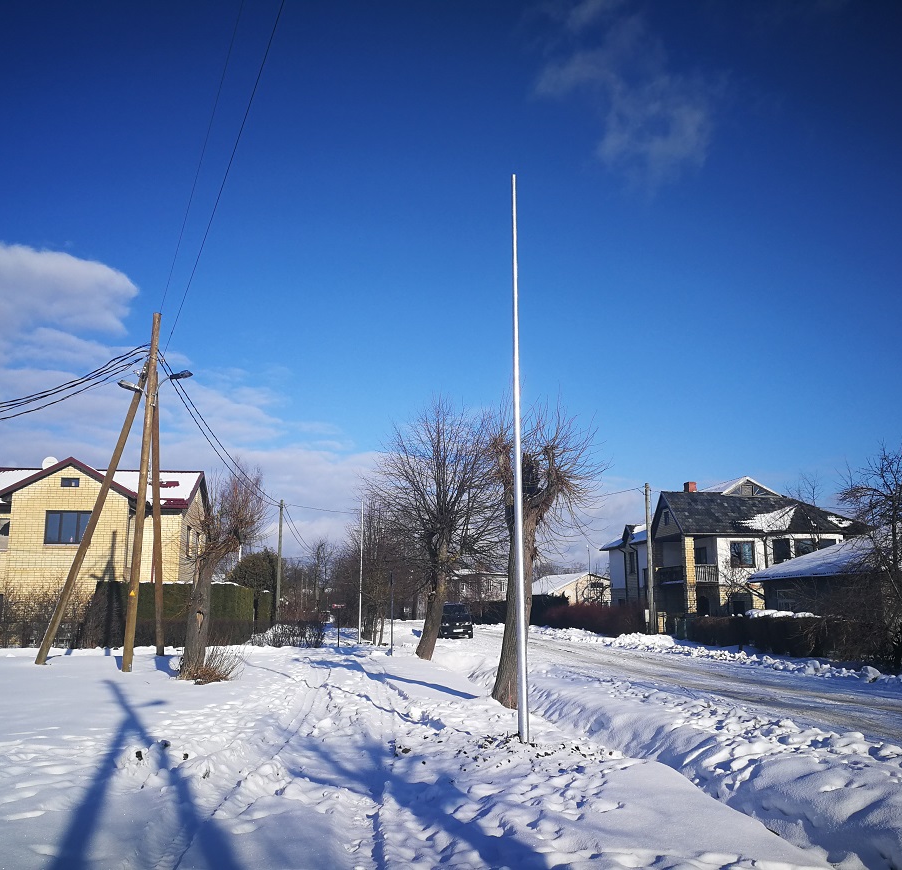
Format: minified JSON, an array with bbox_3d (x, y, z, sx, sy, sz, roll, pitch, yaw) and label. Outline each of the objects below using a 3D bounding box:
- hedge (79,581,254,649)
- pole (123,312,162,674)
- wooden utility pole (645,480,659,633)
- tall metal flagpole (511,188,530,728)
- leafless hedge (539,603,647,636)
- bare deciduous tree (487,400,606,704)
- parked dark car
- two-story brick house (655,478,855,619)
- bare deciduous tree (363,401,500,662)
[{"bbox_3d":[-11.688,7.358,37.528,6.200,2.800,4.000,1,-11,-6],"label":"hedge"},{"bbox_3d":[-8.140,1.344,23.922,0.280,9.520,0.280,1,-11,-6],"label":"pole"},{"bbox_3d":[10.580,6.534,47.619,0.260,8.200,0.260,1,-11,-6],"label":"wooden utility pole"},{"bbox_3d":[0.870,0.086,11.609,0.140,7.380,0.140,1,-11,-6],"label":"tall metal flagpole"},{"bbox_3d":[8.965,11.795,58.025,1.300,1.750,23.000,1,-11,-6],"label":"leafless hedge"},{"bbox_3d":[1.620,1.967,15.659,2.000,5.200,2.000,1,-11,-6],"label":"bare deciduous tree"},{"bbox_3d":[0.084,10.196,50.008,1.880,1.920,4.750,1,-11,-7],"label":"parked dark car"},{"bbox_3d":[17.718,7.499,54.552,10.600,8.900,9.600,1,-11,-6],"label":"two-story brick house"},{"bbox_3d":[-0.550,2.993,30.275,4.700,8.650,4.600,1,-11,-6],"label":"bare deciduous tree"}]

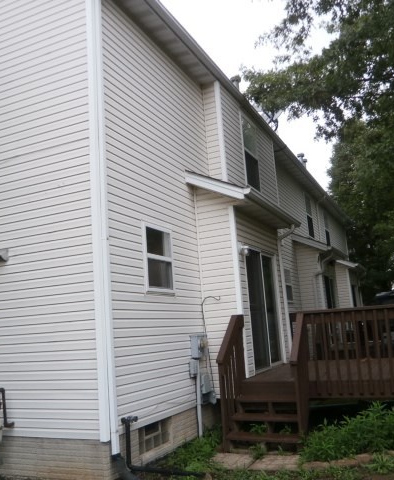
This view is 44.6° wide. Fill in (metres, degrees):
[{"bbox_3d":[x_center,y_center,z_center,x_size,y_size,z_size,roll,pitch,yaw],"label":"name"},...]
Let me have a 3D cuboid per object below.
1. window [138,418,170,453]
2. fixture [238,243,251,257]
[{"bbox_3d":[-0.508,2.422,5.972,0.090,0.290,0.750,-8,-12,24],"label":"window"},{"bbox_3d":[0.763,0.149,7.612,0.180,0.210,0.130,-8,-12,24],"label":"fixture"}]

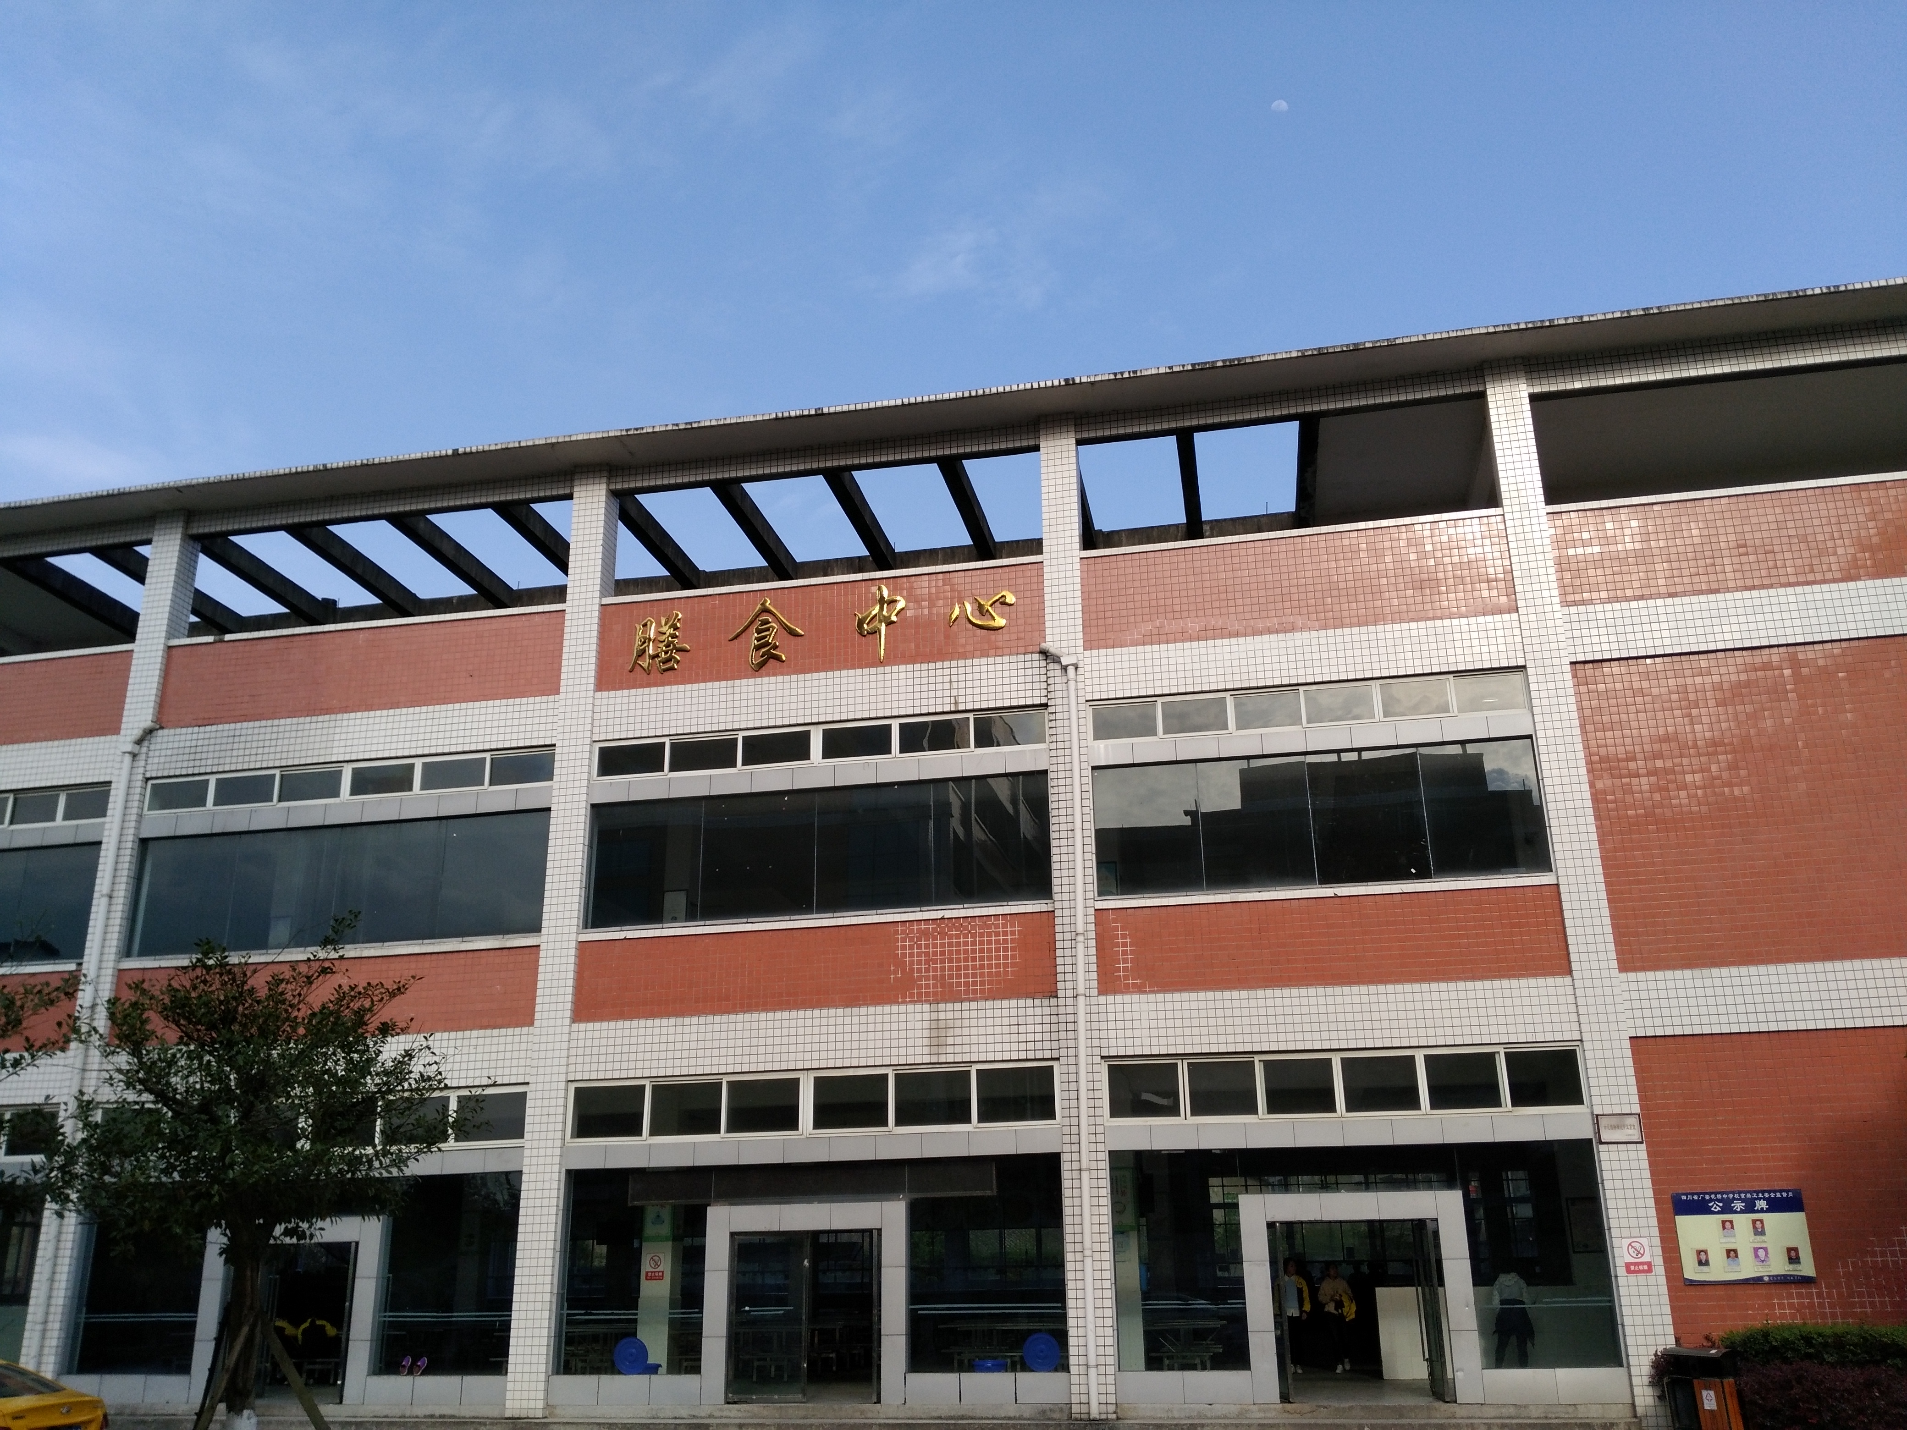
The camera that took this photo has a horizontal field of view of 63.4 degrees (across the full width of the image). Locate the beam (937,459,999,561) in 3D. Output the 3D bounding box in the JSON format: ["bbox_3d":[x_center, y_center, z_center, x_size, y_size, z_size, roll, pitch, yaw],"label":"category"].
[{"bbox_3d":[0.246,-3.453,25.215,0.250,0.360,3.675,-5,-19,11],"label":"beam"}]

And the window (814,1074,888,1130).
[{"bbox_3d":[-1.400,5.263,21.002,1.062,0.716,0.083,-5,-19,10],"label":"window"}]

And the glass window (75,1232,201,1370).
[{"bbox_3d":[-11.662,8.238,22.071,1.712,2.159,0.060,-5,-19,11],"label":"glass window"}]

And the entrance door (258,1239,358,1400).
[{"bbox_3d":[-9.355,8.491,21.596,2.030,2.100,0.100,-5,-19,10],"label":"entrance door"}]

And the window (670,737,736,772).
[{"bbox_3d":[-3.733,0.587,22.937,1.009,0.478,0.100,-5,-19,11],"label":"window"}]

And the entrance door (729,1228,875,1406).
[{"bbox_3d":[-1.953,7.804,20.016,1.989,2.067,0.100,-5,-19,11],"label":"entrance door"}]

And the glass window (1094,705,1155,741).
[{"bbox_3d":[2.405,0.105,21.778,0.901,0.480,0.100,-5,-19,11],"label":"glass window"}]

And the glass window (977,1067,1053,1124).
[{"bbox_3d":[0.826,5.046,20.489,1.041,0.719,0.100,-5,-19,11],"label":"glass window"}]

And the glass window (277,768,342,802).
[{"bbox_3d":[-10.053,1.094,24.095,1.042,0.482,0.080,-5,-19,10],"label":"glass window"}]

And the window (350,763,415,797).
[{"bbox_3d":[-8.871,1.019,23.980,1.035,0.479,0.083,-5,-19,10],"label":"window"}]

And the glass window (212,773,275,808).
[{"bbox_3d":[-11.214,1.199,24.341,1.060,0.485,0.100,-5,-19,11],"label":"glass window"}]

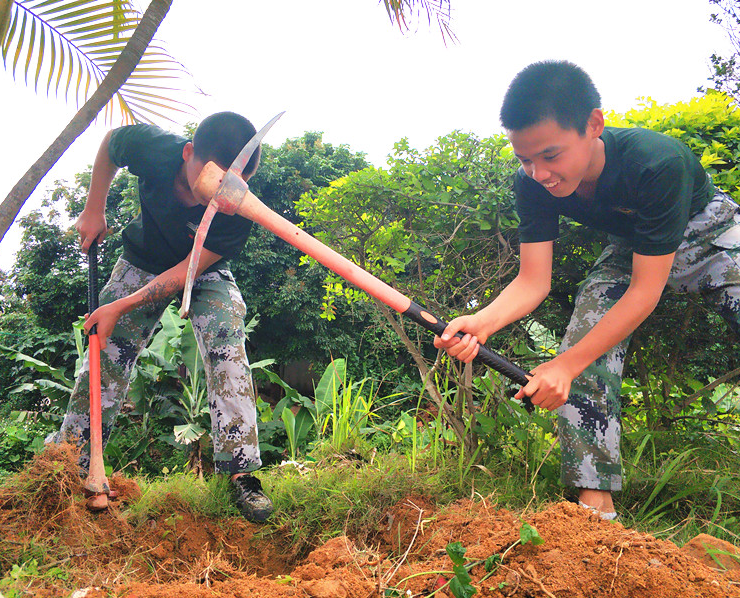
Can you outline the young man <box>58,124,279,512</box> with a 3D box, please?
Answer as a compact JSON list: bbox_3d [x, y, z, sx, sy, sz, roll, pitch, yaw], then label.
[{"bbox_3d":[-0.730,0.070,2.150,0.800,1.340,0.680,1,-6,-7],"label":"young man"}]

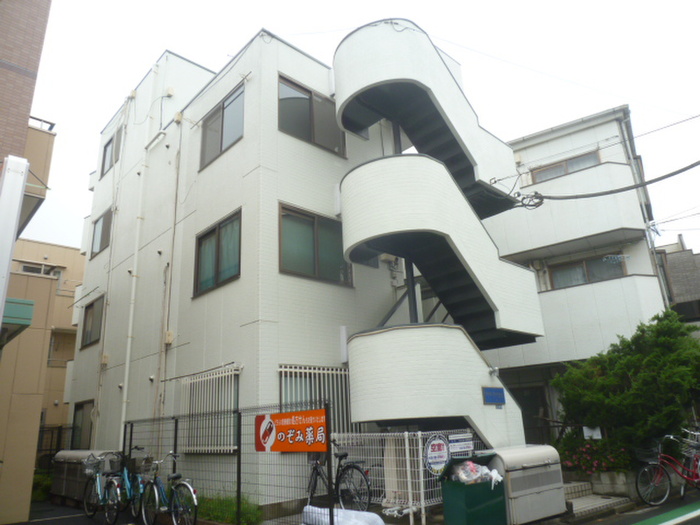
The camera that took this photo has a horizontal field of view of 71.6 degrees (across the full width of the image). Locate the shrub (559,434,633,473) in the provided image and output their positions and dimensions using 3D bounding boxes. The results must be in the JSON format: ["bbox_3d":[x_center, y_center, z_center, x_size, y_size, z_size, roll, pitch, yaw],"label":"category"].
[{"bbox_3d":[4.381,3.371,8.735,0.800,0.660,1.200,13,-23,-43],"label":"shrub"}]

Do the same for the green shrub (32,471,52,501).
[{"bbox_3d":[-6.810,4.926,10.827,0.650,0.680,0.600,7,-20,-30],"label":"green shrub"}]

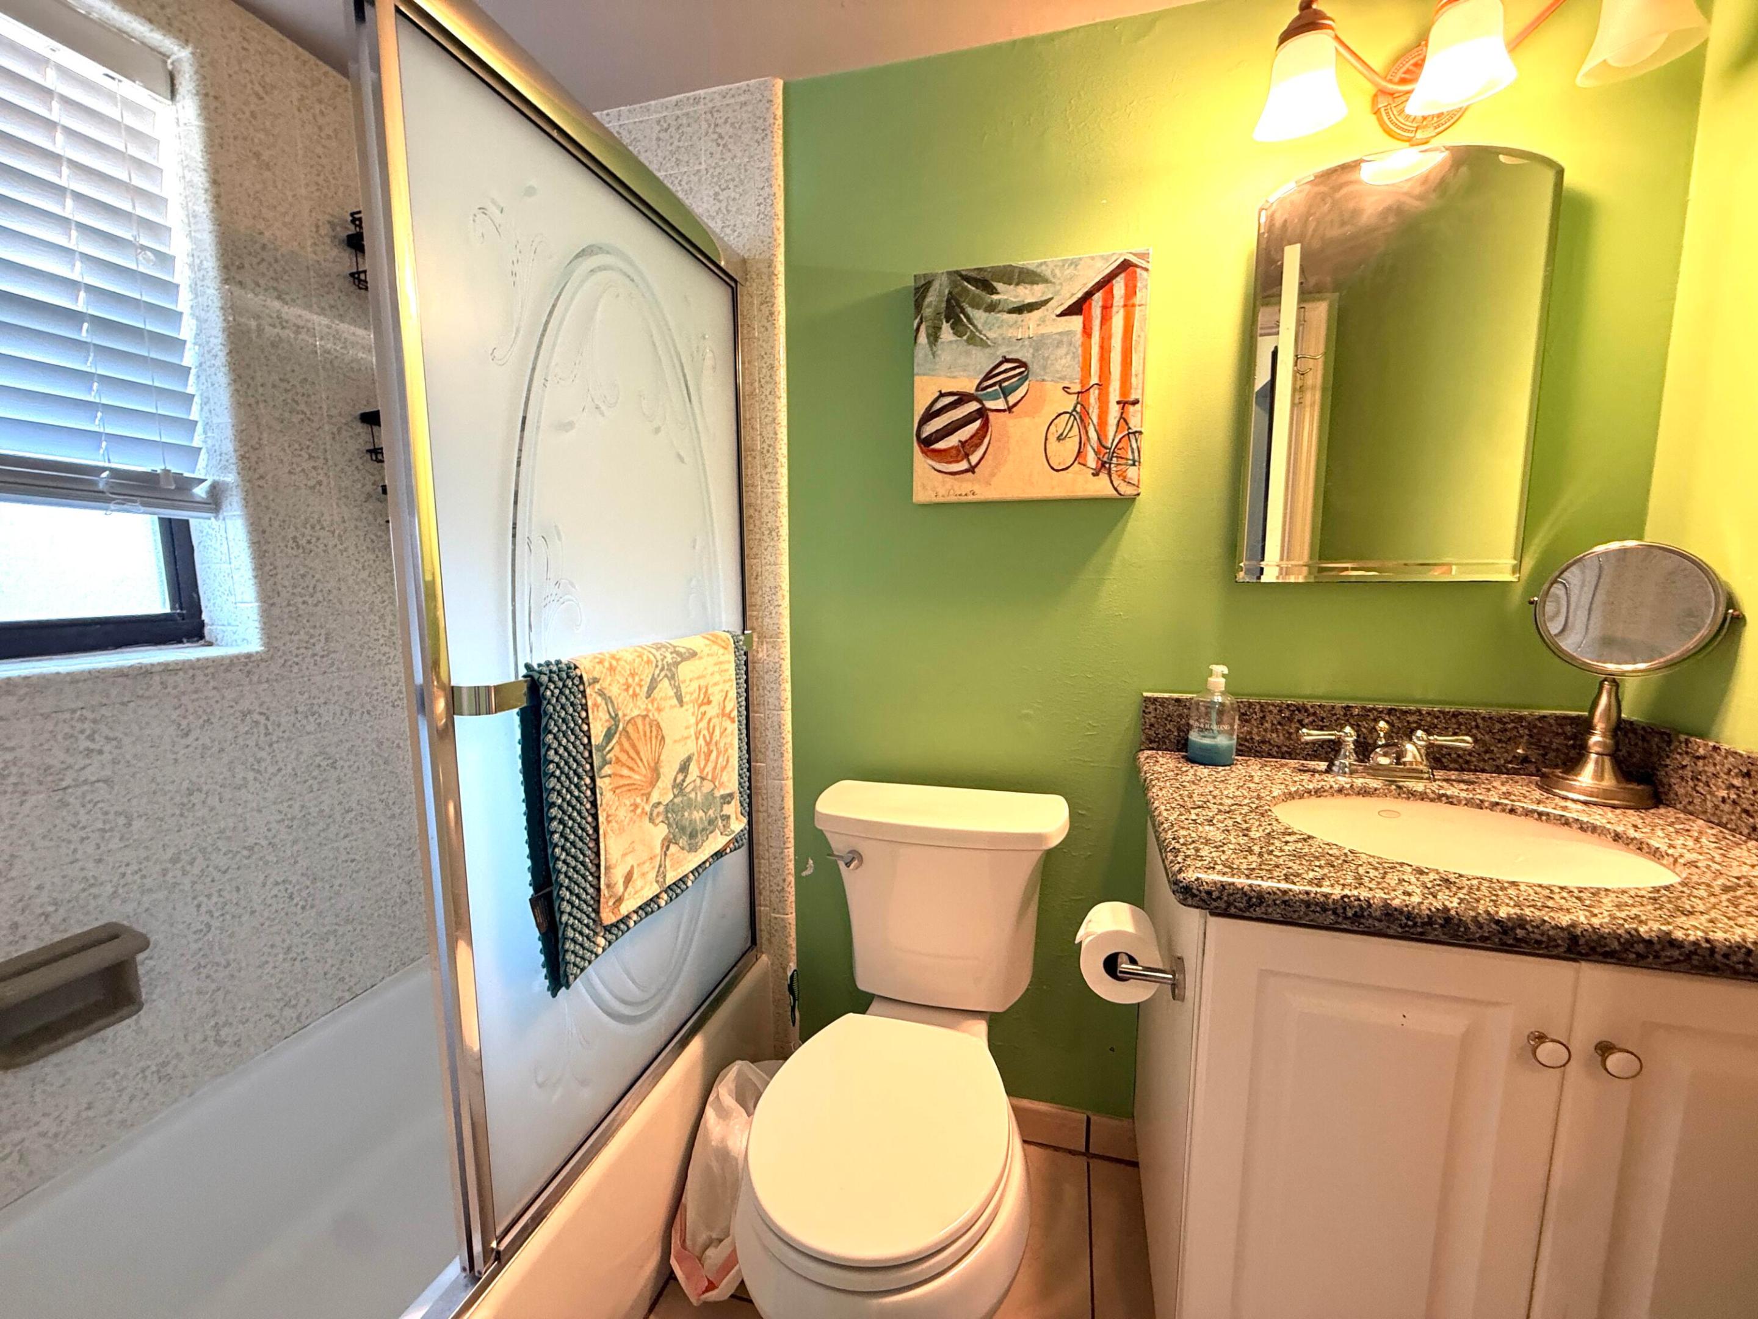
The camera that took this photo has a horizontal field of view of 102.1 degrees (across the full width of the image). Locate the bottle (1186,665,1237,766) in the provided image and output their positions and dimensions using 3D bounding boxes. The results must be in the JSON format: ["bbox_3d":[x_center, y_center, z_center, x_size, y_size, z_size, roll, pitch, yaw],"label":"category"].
[{"bbox_3d":[0.581,0.094,1.230,0.073,0.168,0.073,-6,9,-40],"label":"bottle"}]

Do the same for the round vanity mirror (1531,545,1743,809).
[{"bbox_3d":[1.062,0.017,1.028,0.124,0.371,0.215,-5,9,-34],"label":"round vanity mirror"}]

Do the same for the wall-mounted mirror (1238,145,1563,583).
[{"bbox_3d":[0.819,-0.460,1.148,0.406,0.662,0.028,2,8,15],"label":"wall-mounted mirror"}]

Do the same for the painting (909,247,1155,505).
[{"bbox_3d":[0.266,-0.494,1.291,0.404,0.407,0.038,2,8,15],"label":"painting"}]

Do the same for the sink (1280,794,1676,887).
[{"bbox_3d":[0.738,0.312,0.924,0.430,0.160,0.350,2,8,15],"label":"sink"}]

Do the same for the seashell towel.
[{"bbox_3d":[-0.340,0.185,1.130,0.062,0.420,0.540,2,8,15],"label":"seashell towel"}]

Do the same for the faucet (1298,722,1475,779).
[{"bbox_3d":[0.801,0.150,1.108,0.243,0.088,0.155,2,8,15],"label":"faucet"}]

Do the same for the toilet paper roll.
[{"bbox_3d":[0.375,0.455,1.110,0.117,0.117,0.100,2,8,15],"label":"toilet paper roll"}]

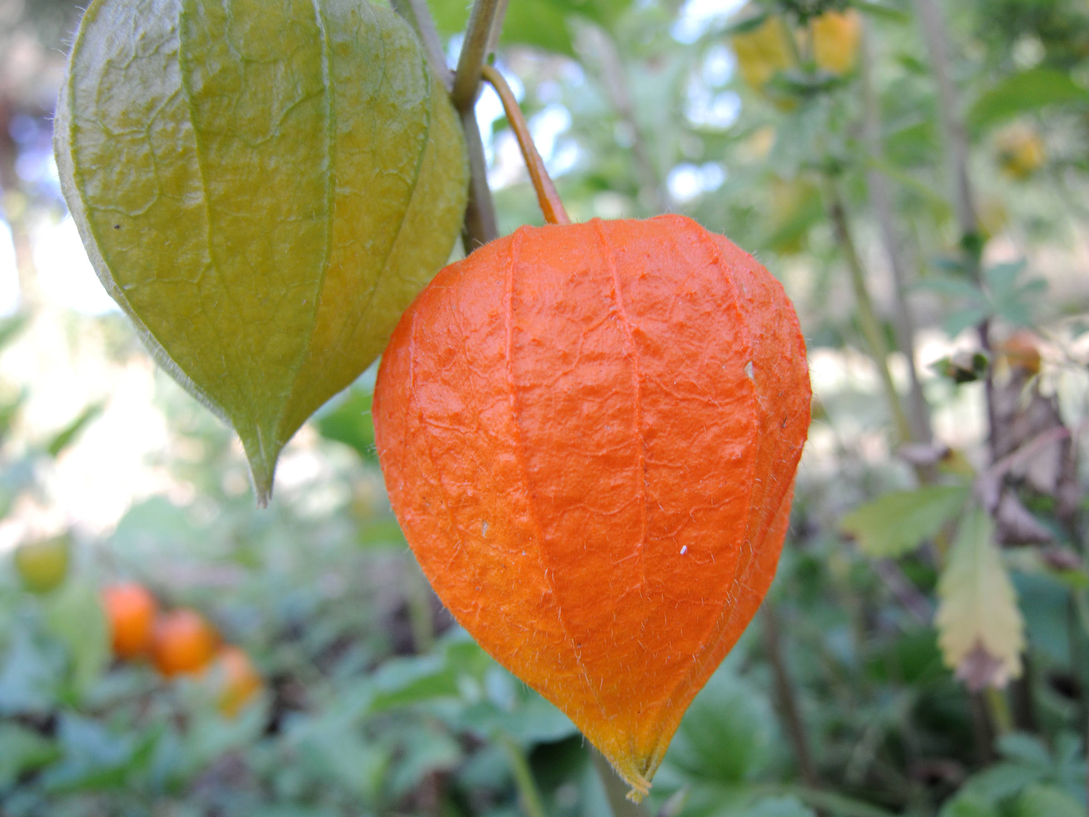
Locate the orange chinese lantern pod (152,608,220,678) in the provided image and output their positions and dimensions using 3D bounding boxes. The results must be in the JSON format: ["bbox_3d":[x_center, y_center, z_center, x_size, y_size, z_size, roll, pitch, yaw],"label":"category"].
[{"bbox_3d":[-0.265,0.174,0.650,0.043,0.051,0.043,-2,6,0],"label":"orange chinese lantern pod"}]

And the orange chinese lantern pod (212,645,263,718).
[{"bbox_3d":[-0.224,0.199,0.640,0.038,0.050,0.038,-2,6,0],"label":"orange chinese lantern pod"}]

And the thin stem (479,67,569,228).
[{"bbox_3d":[-0.002,-0.031,0.105,0.004,0.021,0.004,-28,-3,0],"label":"thin stem"}]

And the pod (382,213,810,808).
[{"bbox_3d":[0.006,0.011,0.100,0.048,0.066,0.048,-5,3,0],"label":"pod"}]

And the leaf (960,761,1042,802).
[{"bbox_3d":[0.312,0.255,0.600,0.055,0.018,0.045,0,24,0],"label":"leaf"}]

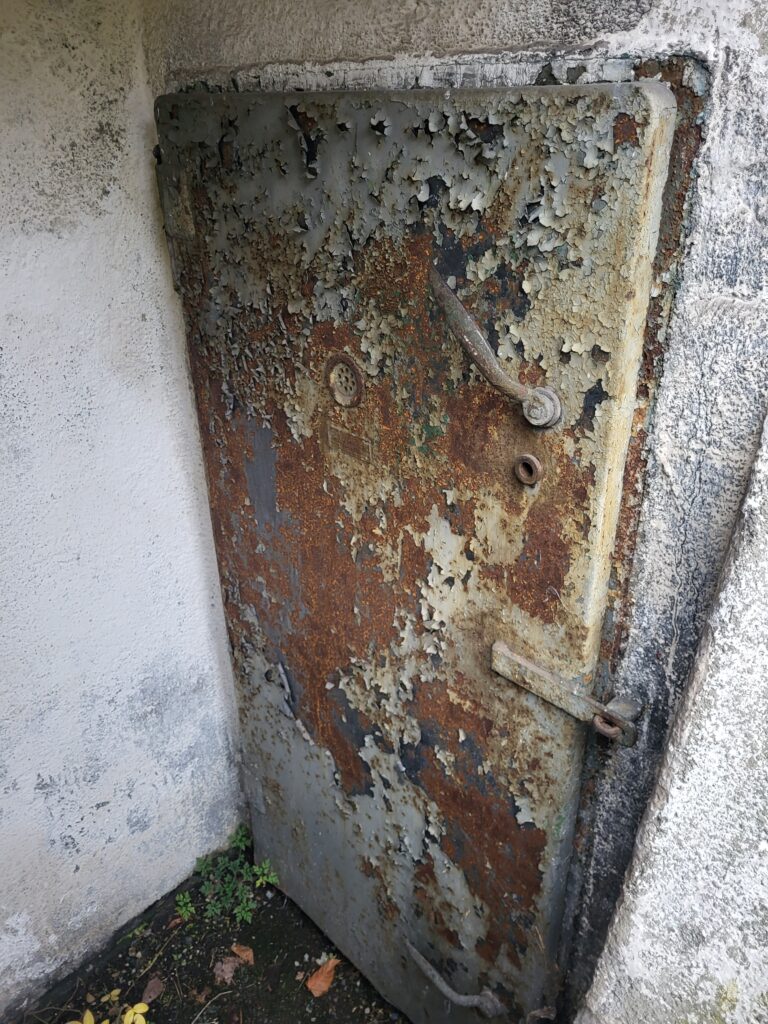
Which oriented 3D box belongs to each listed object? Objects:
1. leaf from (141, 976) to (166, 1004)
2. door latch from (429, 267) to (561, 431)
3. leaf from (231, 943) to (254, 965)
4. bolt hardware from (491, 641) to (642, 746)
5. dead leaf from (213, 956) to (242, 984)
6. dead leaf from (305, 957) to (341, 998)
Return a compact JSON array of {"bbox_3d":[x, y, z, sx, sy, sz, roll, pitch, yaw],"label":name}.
[{"bbox_3d":[-0.508,1.060,1.704,0.038,0.014,0.059,1,28,4],"label":"leaf"},{"bbox_3d":[0.117,-0.179,0.838,0.048,0.043,0.216,-26,80,-39],"label":"door latch"},{"bbox_3d":[-0.321,1.018,1.775,0.066,0.018,0.022,21,35,35],"label":"leaf"},{"bbox_3d":[0.232,0.223,0.975,0.199,0.045,0.050,24,37,39],"label":"bolt hardware"},{"bbox_3d":[-0.358,1.036,1.744,0.056,0.017,0.057,8,29,17],"label":"dead leaf"},{"bbox_3d":[-0.132,1.042,1.725,0.044,0.017,0.094,19,34,33],"label":"dead leaf"}]

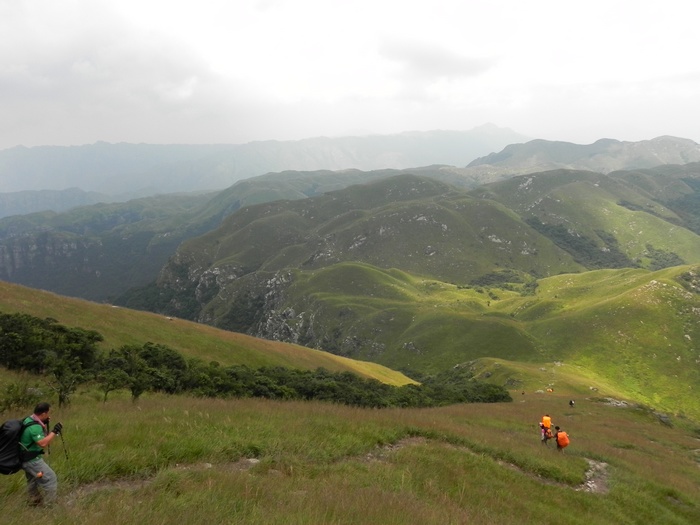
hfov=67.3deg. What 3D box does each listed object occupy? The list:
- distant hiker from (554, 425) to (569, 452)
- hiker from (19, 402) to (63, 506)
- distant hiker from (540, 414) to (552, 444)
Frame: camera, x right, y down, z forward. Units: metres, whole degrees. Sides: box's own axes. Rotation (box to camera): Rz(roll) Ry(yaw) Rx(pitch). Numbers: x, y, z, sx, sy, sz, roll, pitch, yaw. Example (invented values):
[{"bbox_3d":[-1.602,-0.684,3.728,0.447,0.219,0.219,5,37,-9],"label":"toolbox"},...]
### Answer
[{"bbox_3d":[10.297,8.647,25.600,0.600,1.620,0.600,-2,13,-8],"label":"distant hiker"},{"bbox_3d":[-4.319,2.735,7.409,0.620,1.650,0.580,-12,18,-43],"label":"hiker"},{"bbox_3d":[9.642,8.244,25.800,0.600,1.700,0.520,2,13,10],"label":"distant hiker"}]

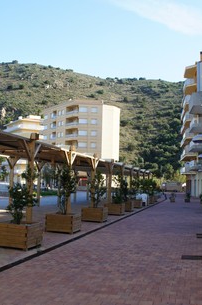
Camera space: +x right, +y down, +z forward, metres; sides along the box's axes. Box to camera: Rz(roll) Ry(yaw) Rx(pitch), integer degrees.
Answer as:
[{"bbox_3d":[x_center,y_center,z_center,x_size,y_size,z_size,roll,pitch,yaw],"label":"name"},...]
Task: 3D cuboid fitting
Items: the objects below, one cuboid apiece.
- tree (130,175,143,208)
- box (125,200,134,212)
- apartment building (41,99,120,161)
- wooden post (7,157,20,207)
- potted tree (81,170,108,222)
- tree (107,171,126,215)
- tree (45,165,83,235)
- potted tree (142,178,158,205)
[{"bbox_3d":[2.736,3.053,26.412,1.050,2.343,1.050,0,-6,15],"label":"tree"},{"bbox_3d":[1.609,3.519,22.557,1.000,0.620,1.000,0,-6,15],"label":"box"},{"bbox_3d":[-6.200,-1.570,94.000,10.200,21.600,22.000,7,-7,-41],"label":"apartment building"},{"bbox_3d":[-5.286,1.818,20.564,0.200,3.171,1.000,0,-6,15],"label":"wooden post"},{"bbox_3d":[-0.233,1.986,15.769,1.000,2.278,1.000,0,-6,15],"label":"potted tree"},{"bbox_3d":[0.833,2.299,19.769,1.000,2.474,1.000,0,-6,15],"label":"tree"},{"bbox_3d":[-1.261,1.587,12.028,1.000,2.305,1.000,0,-6,15],"label":"tree"},{"bbox_3d":[4.546,3.691,32.624,1.200,2.355,1.150,0,-6,15],"label":"potted tree"}]

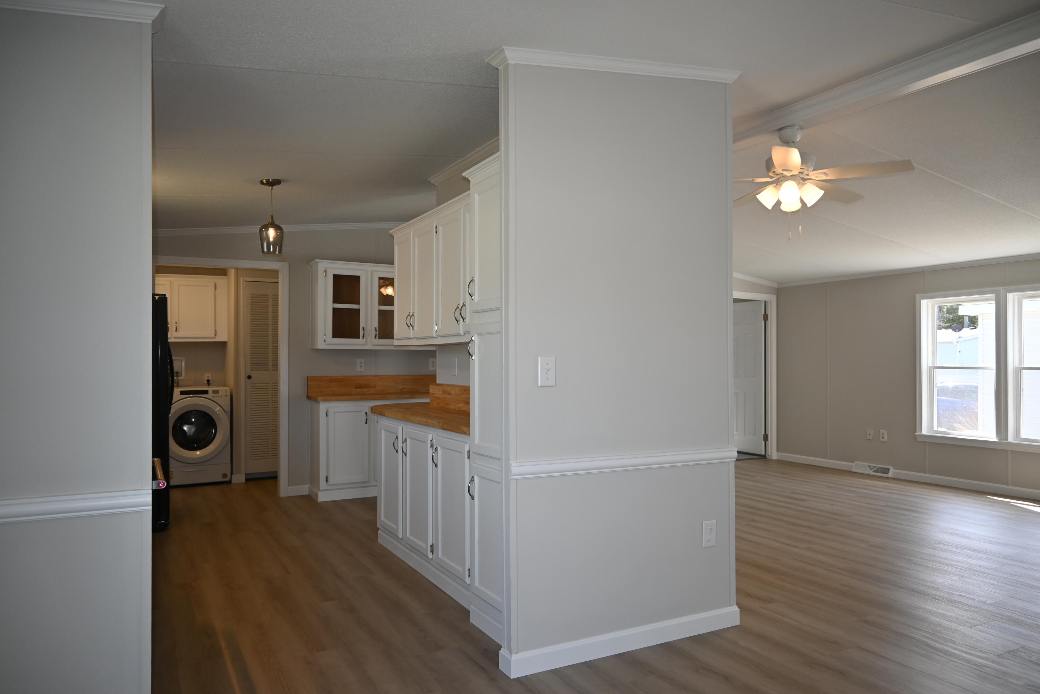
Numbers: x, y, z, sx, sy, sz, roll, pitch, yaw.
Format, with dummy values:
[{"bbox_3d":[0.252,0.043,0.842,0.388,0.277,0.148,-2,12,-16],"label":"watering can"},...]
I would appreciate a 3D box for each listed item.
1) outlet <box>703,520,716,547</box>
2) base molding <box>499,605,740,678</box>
[{"bbox_3d":[0.891,0.876,3.247,0.077,0.119,0.009,0,-1,-27],"label":"outlet"},{"bbox_3d":[0.477,1.256,3.028,1.204,0.083,0.108,1,-1,-28],"label":"base molding"}]

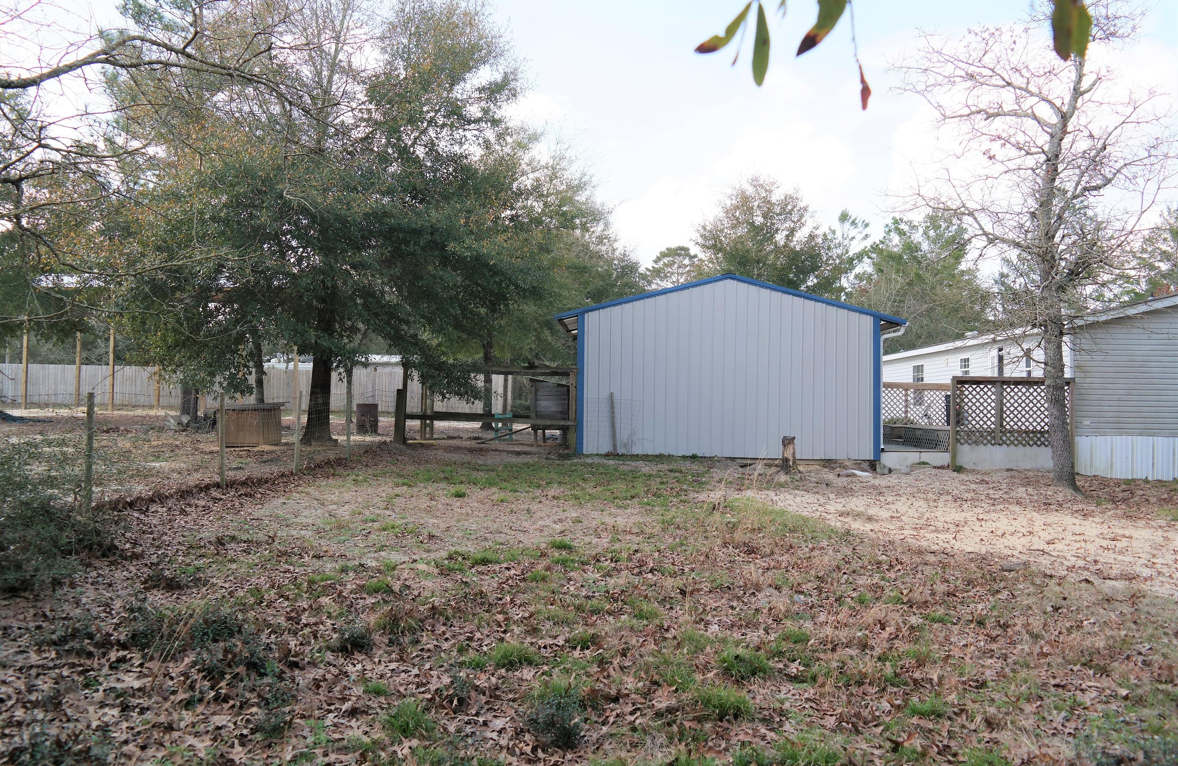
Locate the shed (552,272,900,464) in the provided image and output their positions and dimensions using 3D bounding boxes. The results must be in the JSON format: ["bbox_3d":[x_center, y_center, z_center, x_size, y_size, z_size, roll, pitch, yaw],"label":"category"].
[{"bbox_3d":[3.000,-0.269,20.897,7.100,3.700,5.900,1,-1,2],"label":"shed"}]

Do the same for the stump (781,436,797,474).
[{"bbox_3d":[3.686,1.325,16.300,0.280,0.710,0.280,1,-1,2],"label":"stump"}]

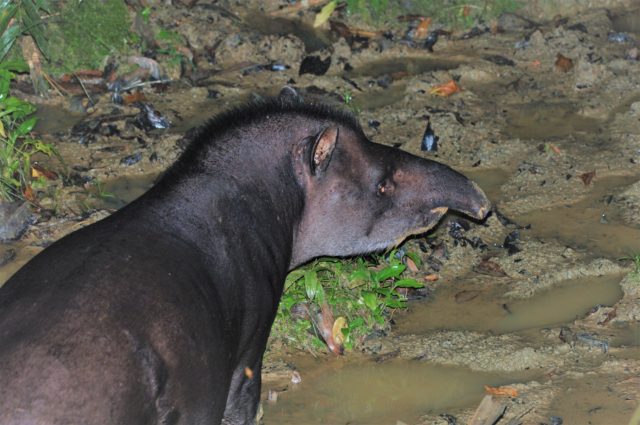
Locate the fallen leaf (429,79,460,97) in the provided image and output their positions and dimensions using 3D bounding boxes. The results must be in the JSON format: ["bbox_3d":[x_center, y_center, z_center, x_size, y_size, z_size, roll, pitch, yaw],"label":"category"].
[{"bbox_3d":[0.331,-0.332,14.161,0.085,0.022,0.065,0,19,0],"label":"fallen leaf"}]

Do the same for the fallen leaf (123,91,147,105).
[{"bbox_3d":[-0.491,-0.304,14.091,0.060,0.015,0.050,0,19,0],"label":"fallen leaf"}]

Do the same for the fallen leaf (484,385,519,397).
[{"bbox_3d":[0.410,0.402,12.043,0.077,0.012,0.050,0,19,0],"label":"fallen leaf"}]

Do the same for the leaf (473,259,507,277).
[{"bbox_3d":[0.408,0.132,12.819,0.083,0.017,0.070,0,19,0],"label":"leaf"}]

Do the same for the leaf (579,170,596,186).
[{"bbox_3d":[0.675,-0.086,13.449,0.047,0.020,0.055,0,19,0],"label":"leaf"}]

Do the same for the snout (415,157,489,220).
[{"bbox_3d":[0.292,-0.052,12.030,0.185,0.115,0.100,15,14,-20],"label":"snout"}]

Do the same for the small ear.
[{"bbox_3d":[0.010,-0.139,11.920,0.055,0.115,0.045,9,22,-36],"label":"small ear"}]

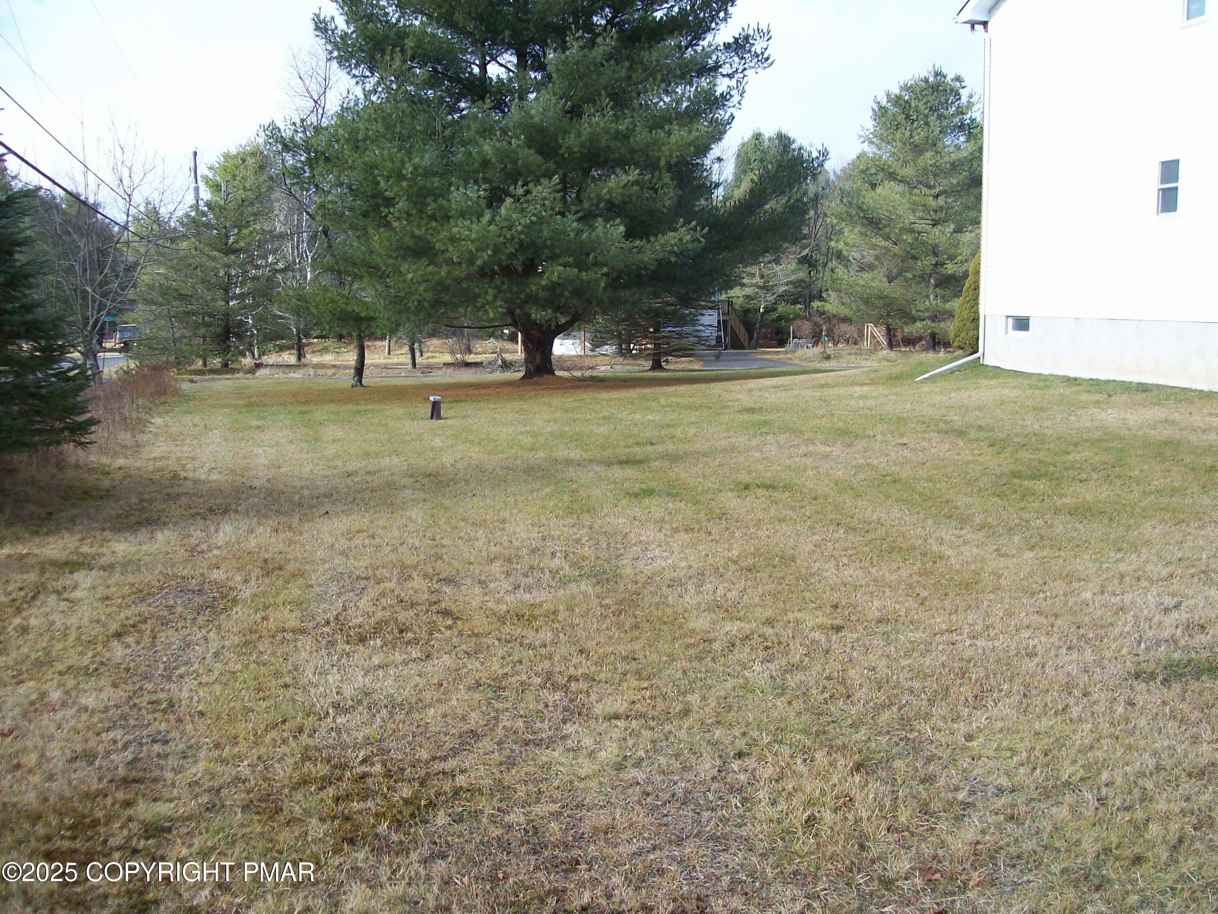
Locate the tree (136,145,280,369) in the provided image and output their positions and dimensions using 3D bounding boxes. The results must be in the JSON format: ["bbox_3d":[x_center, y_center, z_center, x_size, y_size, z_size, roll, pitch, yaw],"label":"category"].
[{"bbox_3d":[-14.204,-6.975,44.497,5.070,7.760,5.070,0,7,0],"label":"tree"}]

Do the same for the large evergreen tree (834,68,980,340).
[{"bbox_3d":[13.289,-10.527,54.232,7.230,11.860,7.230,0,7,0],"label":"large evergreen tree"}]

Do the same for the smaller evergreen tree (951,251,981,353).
[{"bbox_3d":[8.210,-3.450,27.643,1.420,2.430,1.420,0,7,0],"label":"smaller evergreen tree"}]

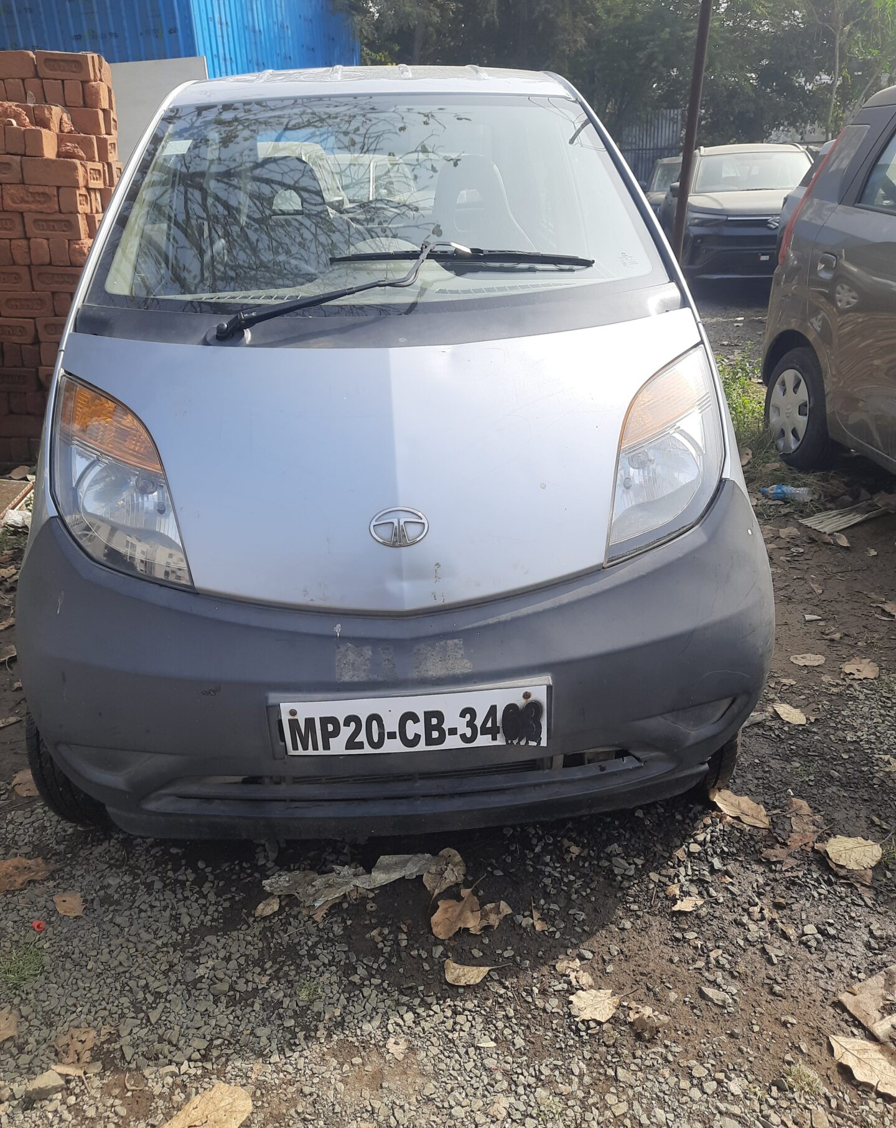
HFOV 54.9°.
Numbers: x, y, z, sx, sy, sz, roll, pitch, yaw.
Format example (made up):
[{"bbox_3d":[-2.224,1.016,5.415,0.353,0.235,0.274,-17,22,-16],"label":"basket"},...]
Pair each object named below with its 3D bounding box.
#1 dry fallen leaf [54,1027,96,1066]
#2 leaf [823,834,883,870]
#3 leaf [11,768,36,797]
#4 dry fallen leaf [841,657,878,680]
[{"bbox_3d":[-0.614,0.794,1.419,0.072,0.020,0.065,-1,25,-2],"label":"dry fallen leaf"},{"bbox_3d":[0.849,0.600,1.803,0.129,0.025,0.096,-6,26,-11],"label":"leaf"},{"bbox_3d":[-0.987,0.518,2.018,0.060,0.020,0.116,-20,31,-35],"label":"leaf"},{"bbox_3d":[1.177,0.297,2.453,0.102,0.020,0.112,6,26,13],"label":"dry fallen leaf"}]

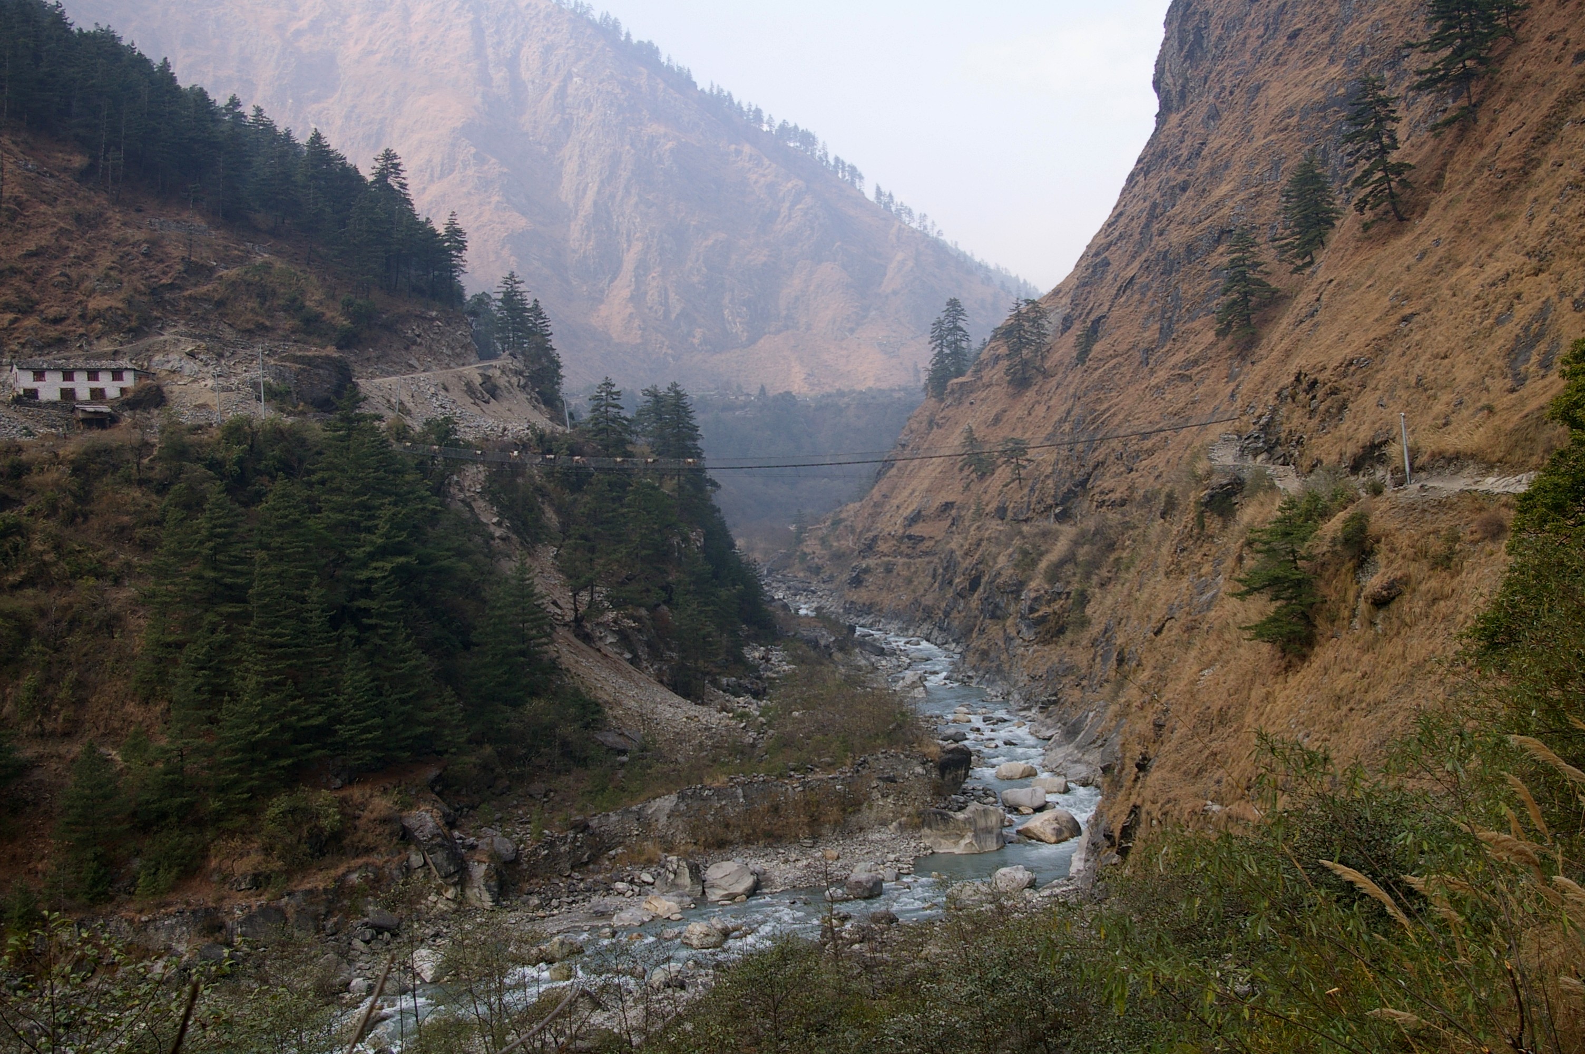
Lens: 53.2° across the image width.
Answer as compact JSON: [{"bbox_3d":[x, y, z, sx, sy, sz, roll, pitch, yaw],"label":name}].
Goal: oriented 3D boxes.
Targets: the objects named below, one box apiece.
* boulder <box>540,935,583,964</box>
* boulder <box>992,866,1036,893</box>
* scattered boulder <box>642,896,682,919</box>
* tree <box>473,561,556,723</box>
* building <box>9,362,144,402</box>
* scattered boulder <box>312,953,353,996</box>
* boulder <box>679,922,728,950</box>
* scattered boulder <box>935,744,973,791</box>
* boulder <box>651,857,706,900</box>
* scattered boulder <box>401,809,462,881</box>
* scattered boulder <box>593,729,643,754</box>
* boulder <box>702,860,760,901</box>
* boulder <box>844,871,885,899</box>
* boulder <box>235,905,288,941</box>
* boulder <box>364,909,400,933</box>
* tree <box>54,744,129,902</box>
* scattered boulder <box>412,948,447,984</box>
[{"bbox_3d":[-19.310,35.490,133.120,3.430,2.180,2.750,-1,1,0],"label":"boulder"},{"bbox_3d":[23.094,36.691,165.000,4.461,2.503,3.791,-1,1,8],"label":"boulder"},{"bbox_3d":[-13.013,38.035,158.500,4.067,1.703,3.457,-1,1,-5],"label":"scattered boulder"},{"bbox_3d":[-32.550,13.380,185.000,9.690,18.950,9.690,-1,1,0],"label":"tree"},{"bbox_3d":[-98.875,-20.023,219.000,16.276,5.200,6.000,-1,1,-38],"label":"building"},{"bbox_3d":[-38.686,37.578,133.000,3.281,3.191,2.789,-1,1,-16],"label":"scattered boulder"},{"bbox_3d":[-8.360,38.303,148.500,4.278,1.975,3.636,-1,1,-3],"label":"boulder"},{"bbox_3d":[21.430,31.850,209.950,4.780,5.930,4.780,-1,1,0],"label":"scattered boulder"},{"bbox_3d":[-11.190,34.420,155.580,4.840,3.930,3.870,-1,1,0],"label":"boulder"},{"bbox_3d":[-36.233,31.921,159.000,6.027,6.805,4.219,-1,1,-13],"label":"scattered boulder"},{"bbox_3d":[-20.280,24.970,184.600,5.600,2.740,3.920,-1,1,0],"label":"scattered boulder"},{"bbox_3d":[-6.010,34.310,153.710,5.250,3.770,4.200,-1,1,0],"label":"boulder"},{"bbox_3d":[7.461,37.159,164.500,4.229,2.668,3.594,-1,1,3],"label":"boulder"},{"bbox_3d":[-48.299,35.956,144.000,4.576,2.690,3.432,-1,1,-19],"label":"boulder"},{"bbox_3d":[-34.160,32.810,131.950,2.900,1.960,2.320,-1,1,0],"label":"boulder"},{"bbox_3d":[-54.440,22.980,123.000,5.870,12.310,5.870,-1,1,0],"label":"tree"},{"bbox_3d":[-29.380,35.480,128.000,2.720,2.760,2.450,-1,1,0],"label":"scattered boulder"}]

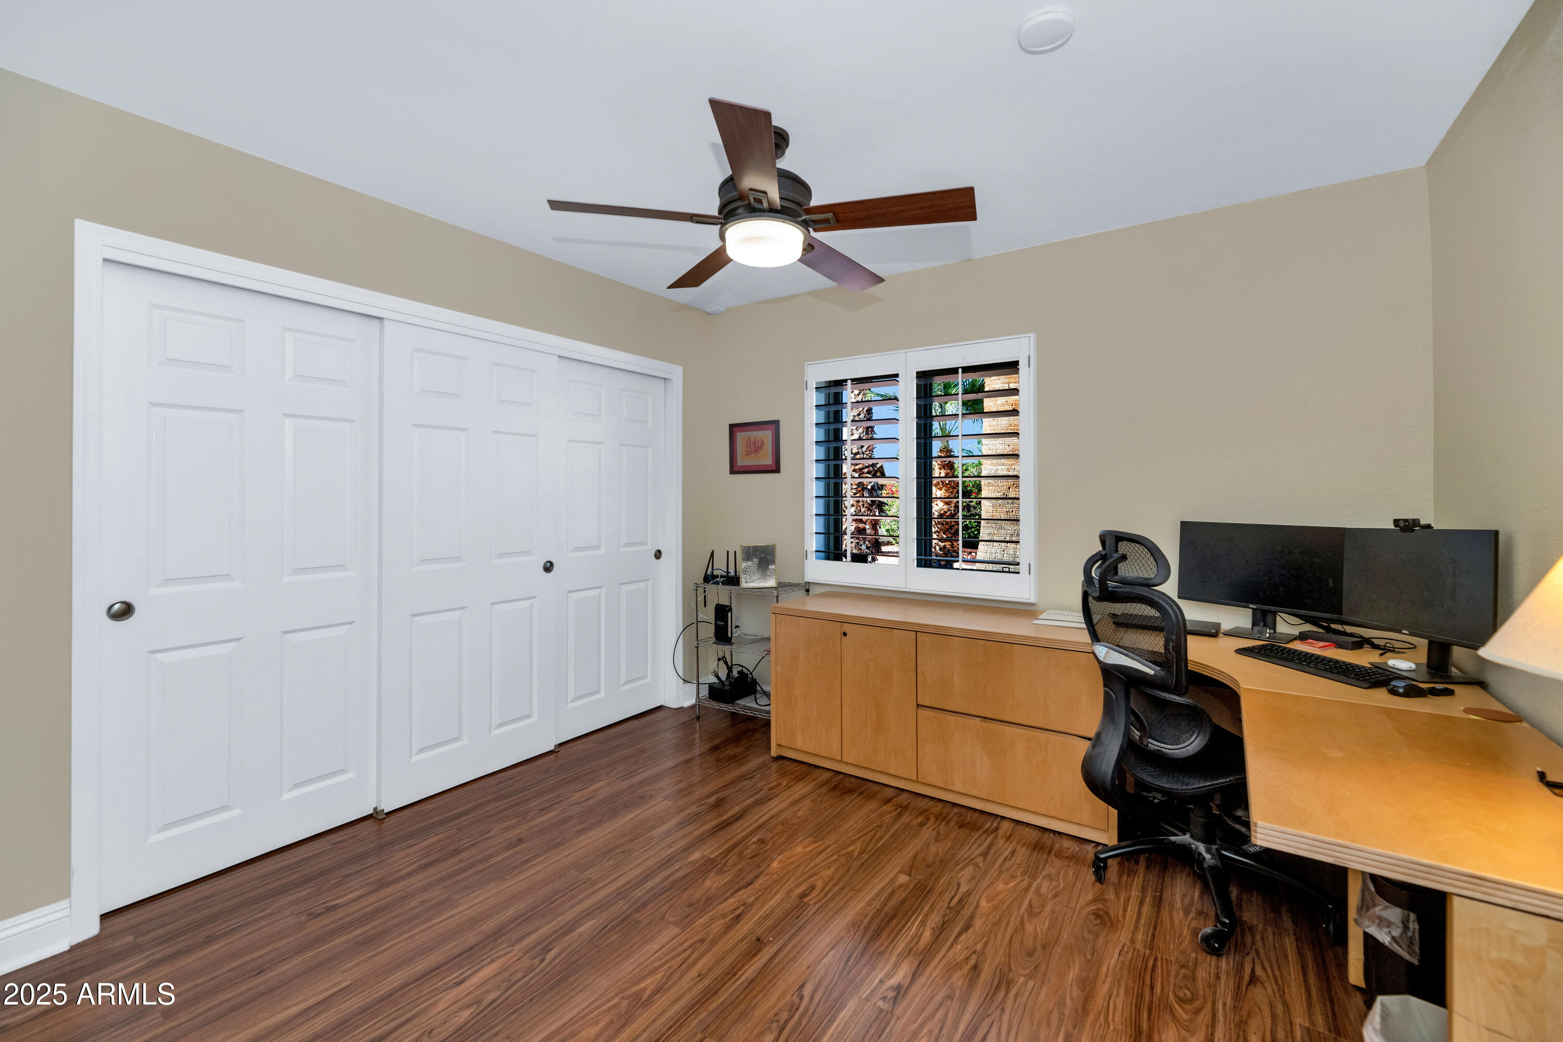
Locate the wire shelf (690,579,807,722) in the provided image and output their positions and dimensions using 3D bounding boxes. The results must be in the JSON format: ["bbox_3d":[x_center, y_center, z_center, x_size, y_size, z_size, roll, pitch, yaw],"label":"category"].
[{"bbox_3d":[-0.164,0.735,3.420,0.570,0.775,0.340,1,2,33],"label":"wire shelf"}]

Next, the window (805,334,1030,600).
[{"bbox_3d":[0.649,-0.250,3.129,1.225,1.240,0.080,1,2,33],"label":"window"}]

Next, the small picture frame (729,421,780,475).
[{"bbox_3d":[-0.169,-0.438,3.650,0.360,0.310,0.025,1,2,33],"label":"small picture frame"}]

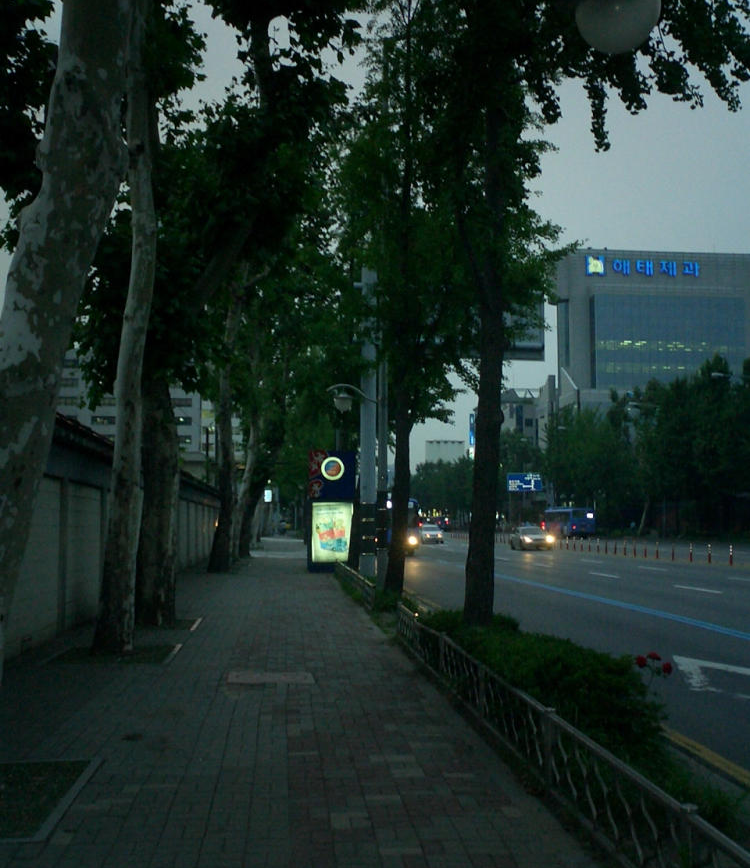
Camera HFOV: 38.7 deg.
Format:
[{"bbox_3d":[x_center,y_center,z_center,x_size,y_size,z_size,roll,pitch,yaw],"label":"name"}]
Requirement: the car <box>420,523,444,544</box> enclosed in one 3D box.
[{"bbox_3d":[4.460,7.838,83.638,1.780,1.480,4.400,0,-5,-3],"label":"car"}]

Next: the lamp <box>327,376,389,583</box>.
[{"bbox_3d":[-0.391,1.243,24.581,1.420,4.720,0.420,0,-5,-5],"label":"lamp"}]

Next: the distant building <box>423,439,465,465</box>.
[{"bbox_3d":[27.952,19.037,429.895,16.000,36.000,15.000,0,-5,0],"label":"distant building"}]

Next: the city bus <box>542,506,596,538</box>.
[{"bbox_3d":[20.746,9.539,114.604,2.500,3.200,11.000,0,-5,-6],"label":"city bus"}]

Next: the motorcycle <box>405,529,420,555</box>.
[{"bbox_3d":[1.982,5.649,56.226,0.800,1.380,2.000,0,-5,-5],"label":"motorcycle"}]

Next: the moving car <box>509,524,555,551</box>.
[{"bbox_3d":[9.588,6.368,65.699,1.800,1.450,4.500,0,-5,-4],"label":"moving car"}]

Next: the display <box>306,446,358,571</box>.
[{"bbox_3d":[-1.331,2.348,32.718,1.500,3.720,0.700,0,-5,-3],"label":"display"}]

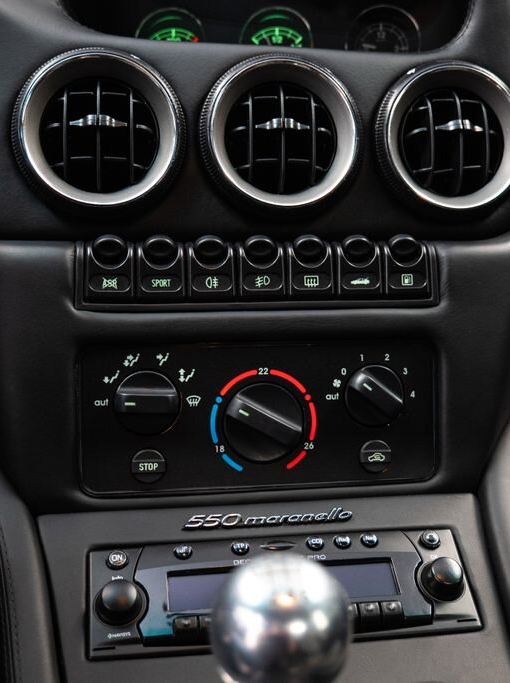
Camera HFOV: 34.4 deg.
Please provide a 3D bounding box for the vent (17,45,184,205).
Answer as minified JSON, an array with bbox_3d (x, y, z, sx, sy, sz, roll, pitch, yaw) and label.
[{"bbox_3d":[-0.084,-0.112,0.450,0.090,0.090,0.028,-1,-2,-9],"label":"vent"}]

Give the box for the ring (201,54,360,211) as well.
[{"bbox_3d":[0.014,-0.113,0.461,0.090,0.090,0.024,-1,-2,-9],"label":"ring"}]

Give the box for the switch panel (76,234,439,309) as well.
[{"bbox_3d":[0.005,-0.038,0.446,0.198,0.040,0.021,-1,-5,-9],"label":"switch panel"}]

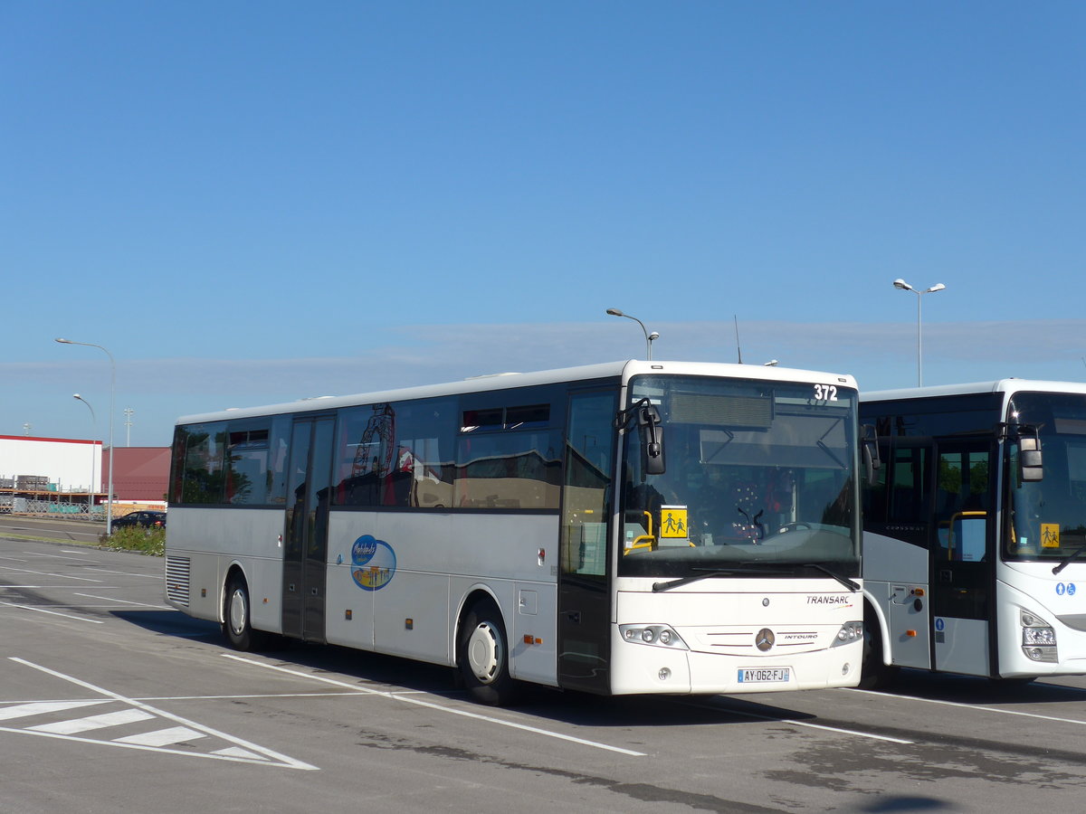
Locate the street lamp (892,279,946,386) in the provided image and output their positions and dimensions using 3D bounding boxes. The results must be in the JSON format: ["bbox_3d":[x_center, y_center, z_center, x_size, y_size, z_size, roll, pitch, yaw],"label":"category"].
[{"bbox_3d":[11.515,0.655,56.739,1.860,9.156,0.350,3,-4,-28],"label":"street lamp"}]

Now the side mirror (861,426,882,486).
[{"bbox_3d":[2.866,0.415,16.150,0.200,0.530,0.230,-2,-4,42],"label":"side mirror"}]

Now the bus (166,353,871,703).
[{"bbox_3d":[-1.209,1.400,21.070,2.550,3.170,12.870,3,-4,-28],"label":"bus"}]

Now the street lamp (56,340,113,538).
[{"bbox_3d":[-20.896,1.540,84.310,2.550,9.416,0.320,2,-3,-21],"label":"street lamp"}]

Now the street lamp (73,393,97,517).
[{"bbox_3d":[-34.546,3.804,139.448,1.520,9.800,0.350,2,-4,-24],"label":"street lamp"}]

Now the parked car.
[{"bbox_3d":[-24.341,7.080,112.000,4.250,1.470,1.780,-1,-4,25],"label":"parked car"}]

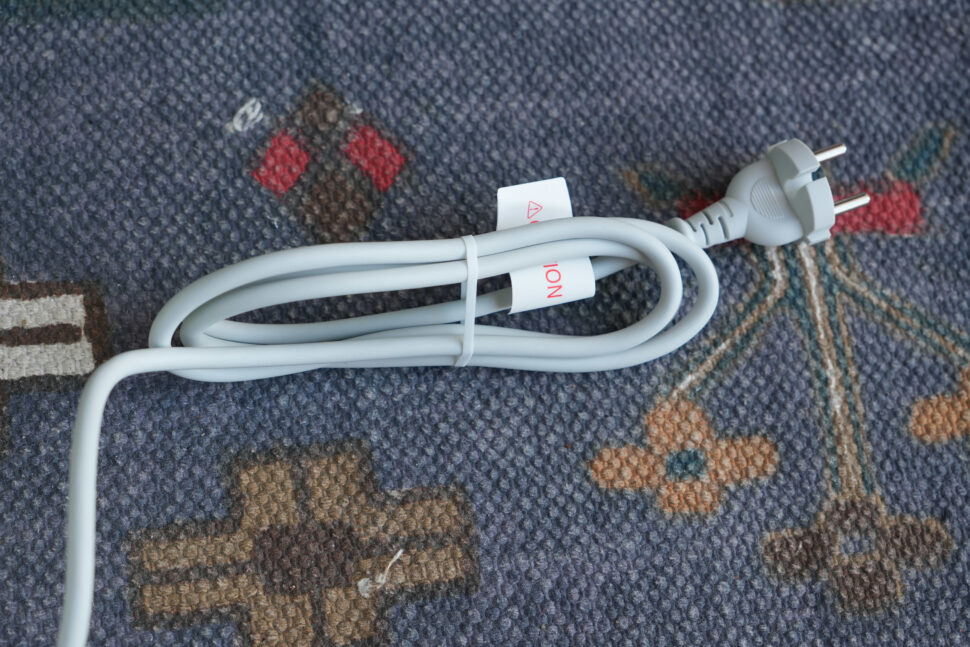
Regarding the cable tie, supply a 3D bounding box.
[{"bbox_3d":[-0.005,-0.008,0.468,0.004,0.014,0.043,5,72,-8],"label":"cable tie"}]

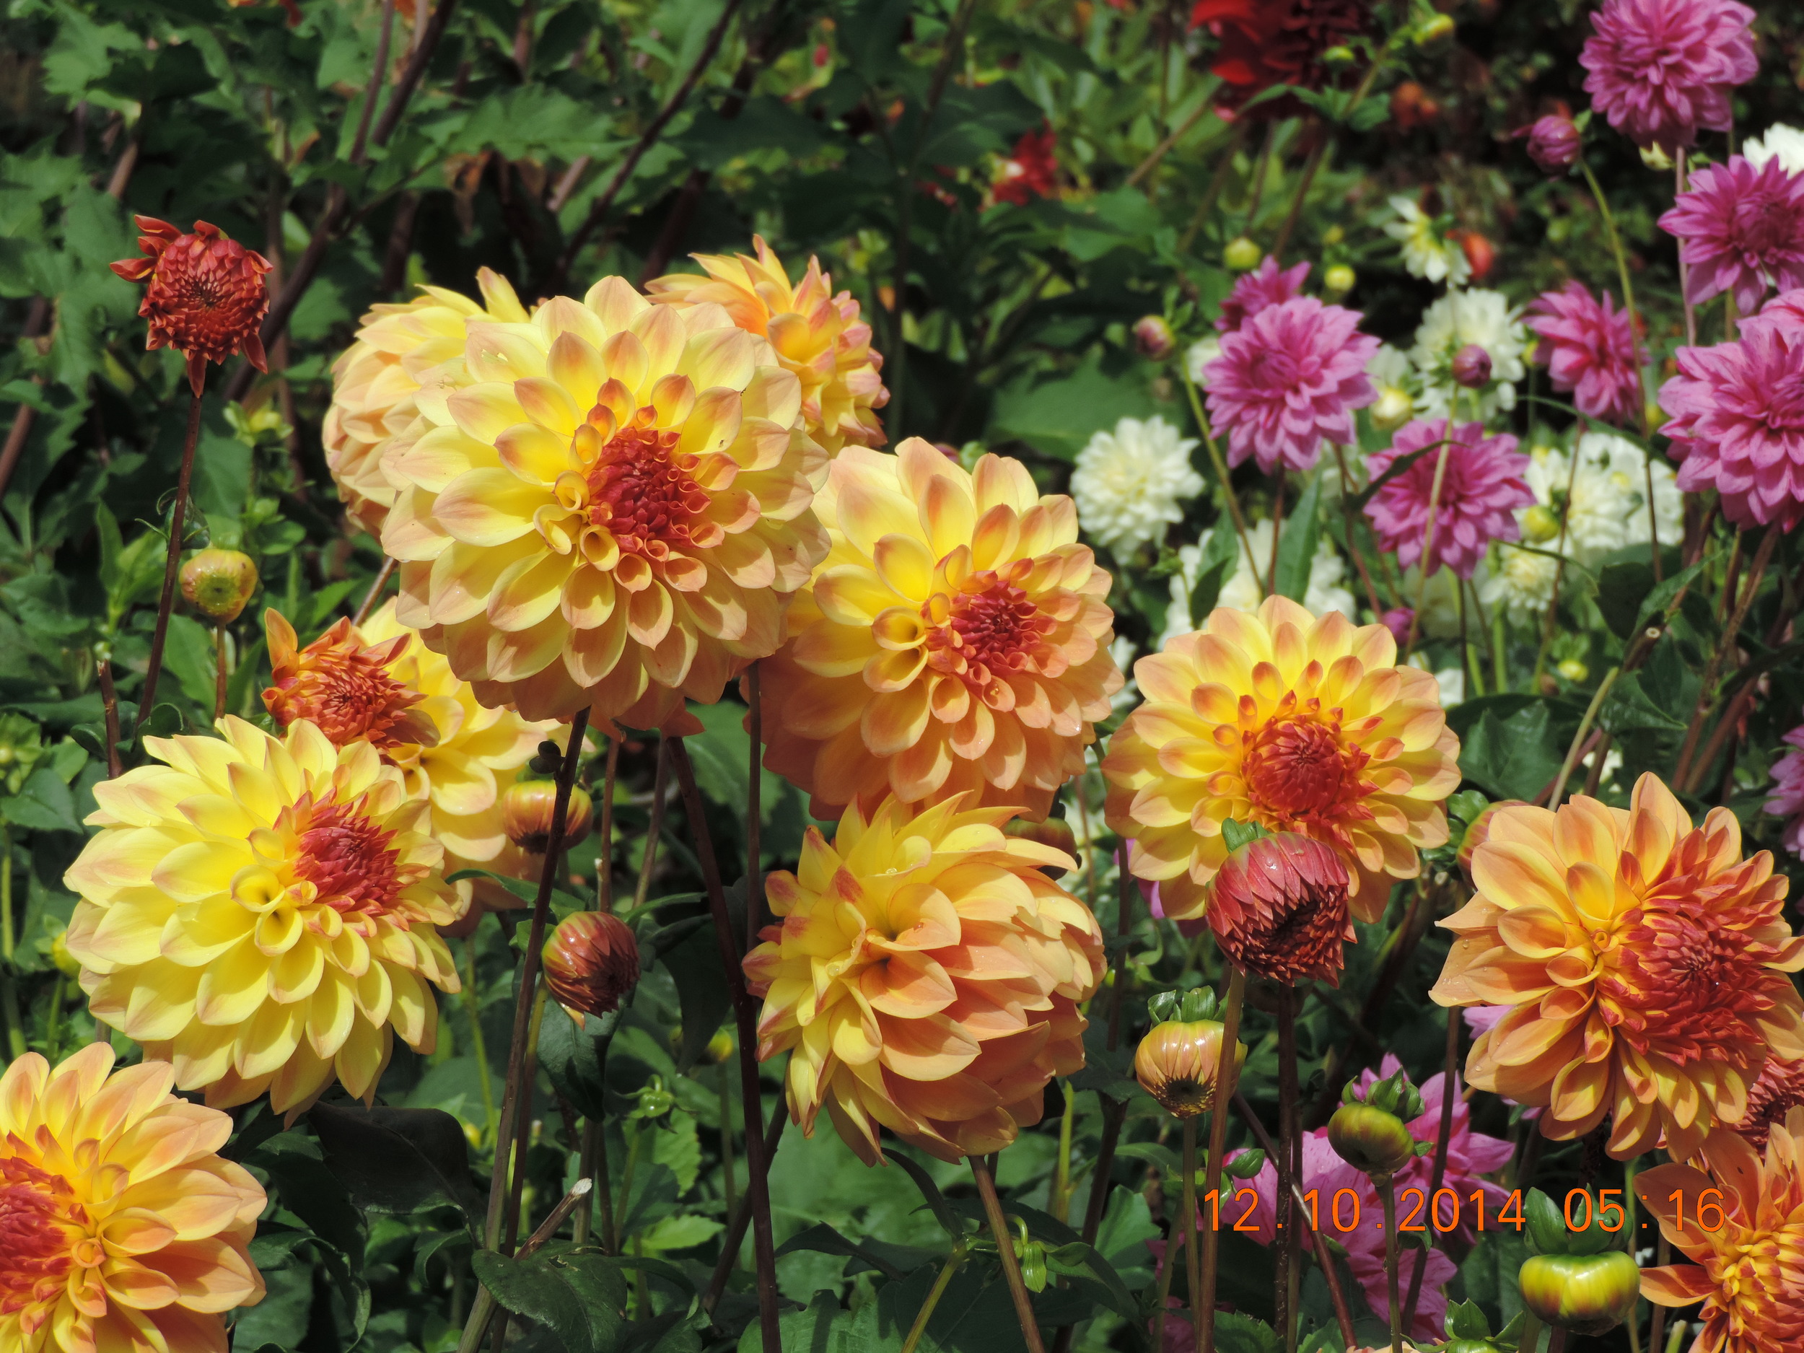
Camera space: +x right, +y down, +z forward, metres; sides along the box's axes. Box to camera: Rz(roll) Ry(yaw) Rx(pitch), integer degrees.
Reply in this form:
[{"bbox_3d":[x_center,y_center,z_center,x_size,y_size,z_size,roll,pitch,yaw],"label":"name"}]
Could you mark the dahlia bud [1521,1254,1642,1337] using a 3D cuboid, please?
[{"bbox_3d":[0.196,0.179,1.360,0.035,0.025,0.033,0,16,0],"label":"dahlia bud"}]

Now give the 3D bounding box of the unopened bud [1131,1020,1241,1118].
[{"bbox_3d":[0.095,0.129,1.550,0.036,0.035,0.035,-1,14,-3],"label":"unopened bud"}]

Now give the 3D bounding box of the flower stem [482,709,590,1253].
[{"bbox_3d":[-0.117,0.097,1.500,0.009,0.180,0.009,10,11,-2],"label":"flower stem"}]

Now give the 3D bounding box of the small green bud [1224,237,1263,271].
[{"bbox_3d":[0.204,-0.252,2.800,0.022,0.022,0.022,0,0,0],"label":"small green bud"}]

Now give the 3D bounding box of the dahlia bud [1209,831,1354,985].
[{"bbox_3d":[0.117,0.072,1.450,0.044,0.046,0.045,-1,24,-4],"label":"dahlia bud"}]

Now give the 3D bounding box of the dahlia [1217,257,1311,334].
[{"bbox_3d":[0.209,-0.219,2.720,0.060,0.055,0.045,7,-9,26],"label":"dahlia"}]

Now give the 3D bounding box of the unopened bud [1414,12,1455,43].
[{"bbox_3d":[0.329,-0.401,2.900,0.025,0.021,0.025,0,14,0],"label":"unopened bud"}]

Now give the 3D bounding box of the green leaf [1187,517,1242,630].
[{"bbox_3d":[0.153,-0.049,2.300,0.028,0.058,0.020,-4,15,-17],"label":"green leaf"}]

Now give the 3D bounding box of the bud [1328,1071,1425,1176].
[{"bbox_3d":[0.150,0.141,1.480,0.030,0.034,0.029,9,12,0],"label":"bud"}]

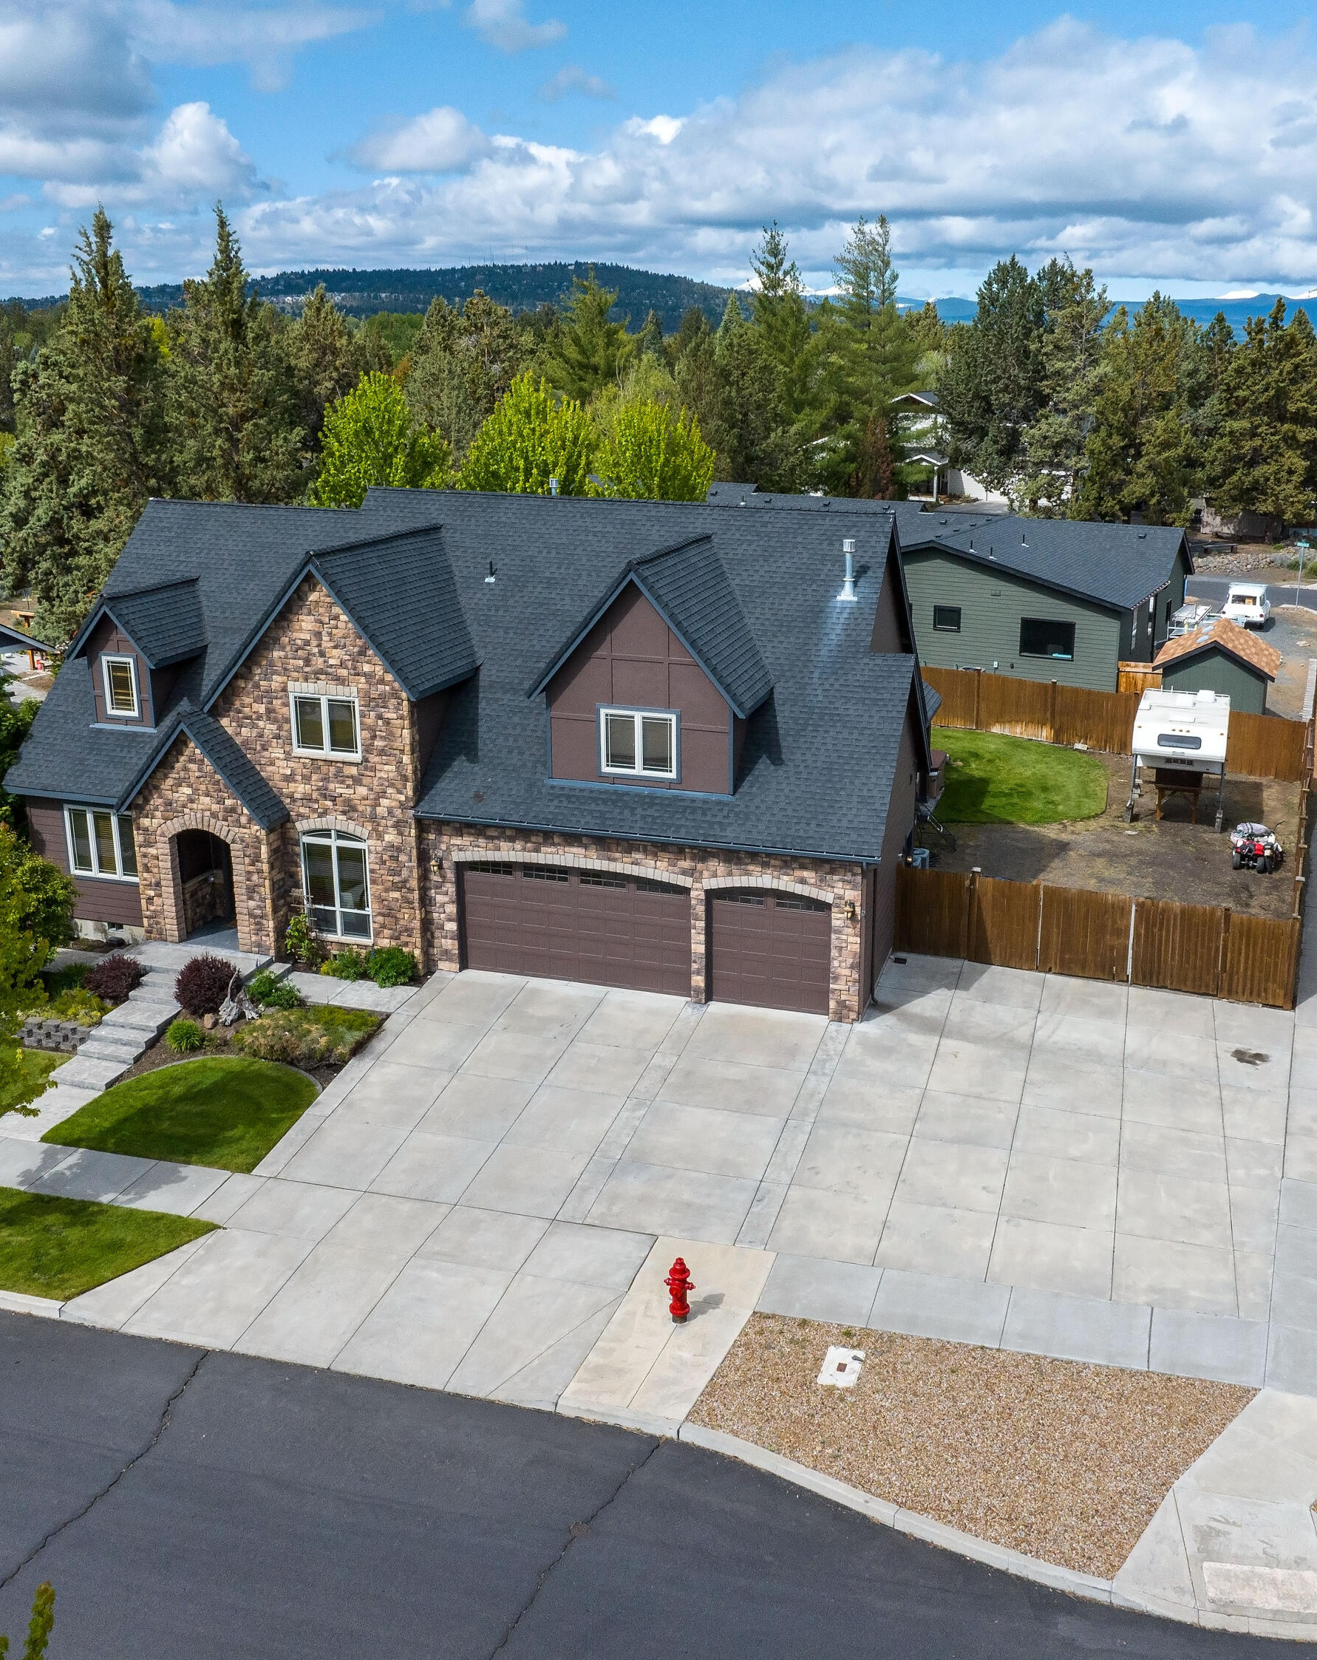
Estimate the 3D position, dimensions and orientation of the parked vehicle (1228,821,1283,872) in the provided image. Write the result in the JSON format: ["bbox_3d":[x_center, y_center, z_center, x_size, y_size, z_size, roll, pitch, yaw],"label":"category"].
[{"bbox_3d":[14.967,0.333,38.524,1.220,1.000,1.700,6,18,17],"label":"parked vehicle"}]

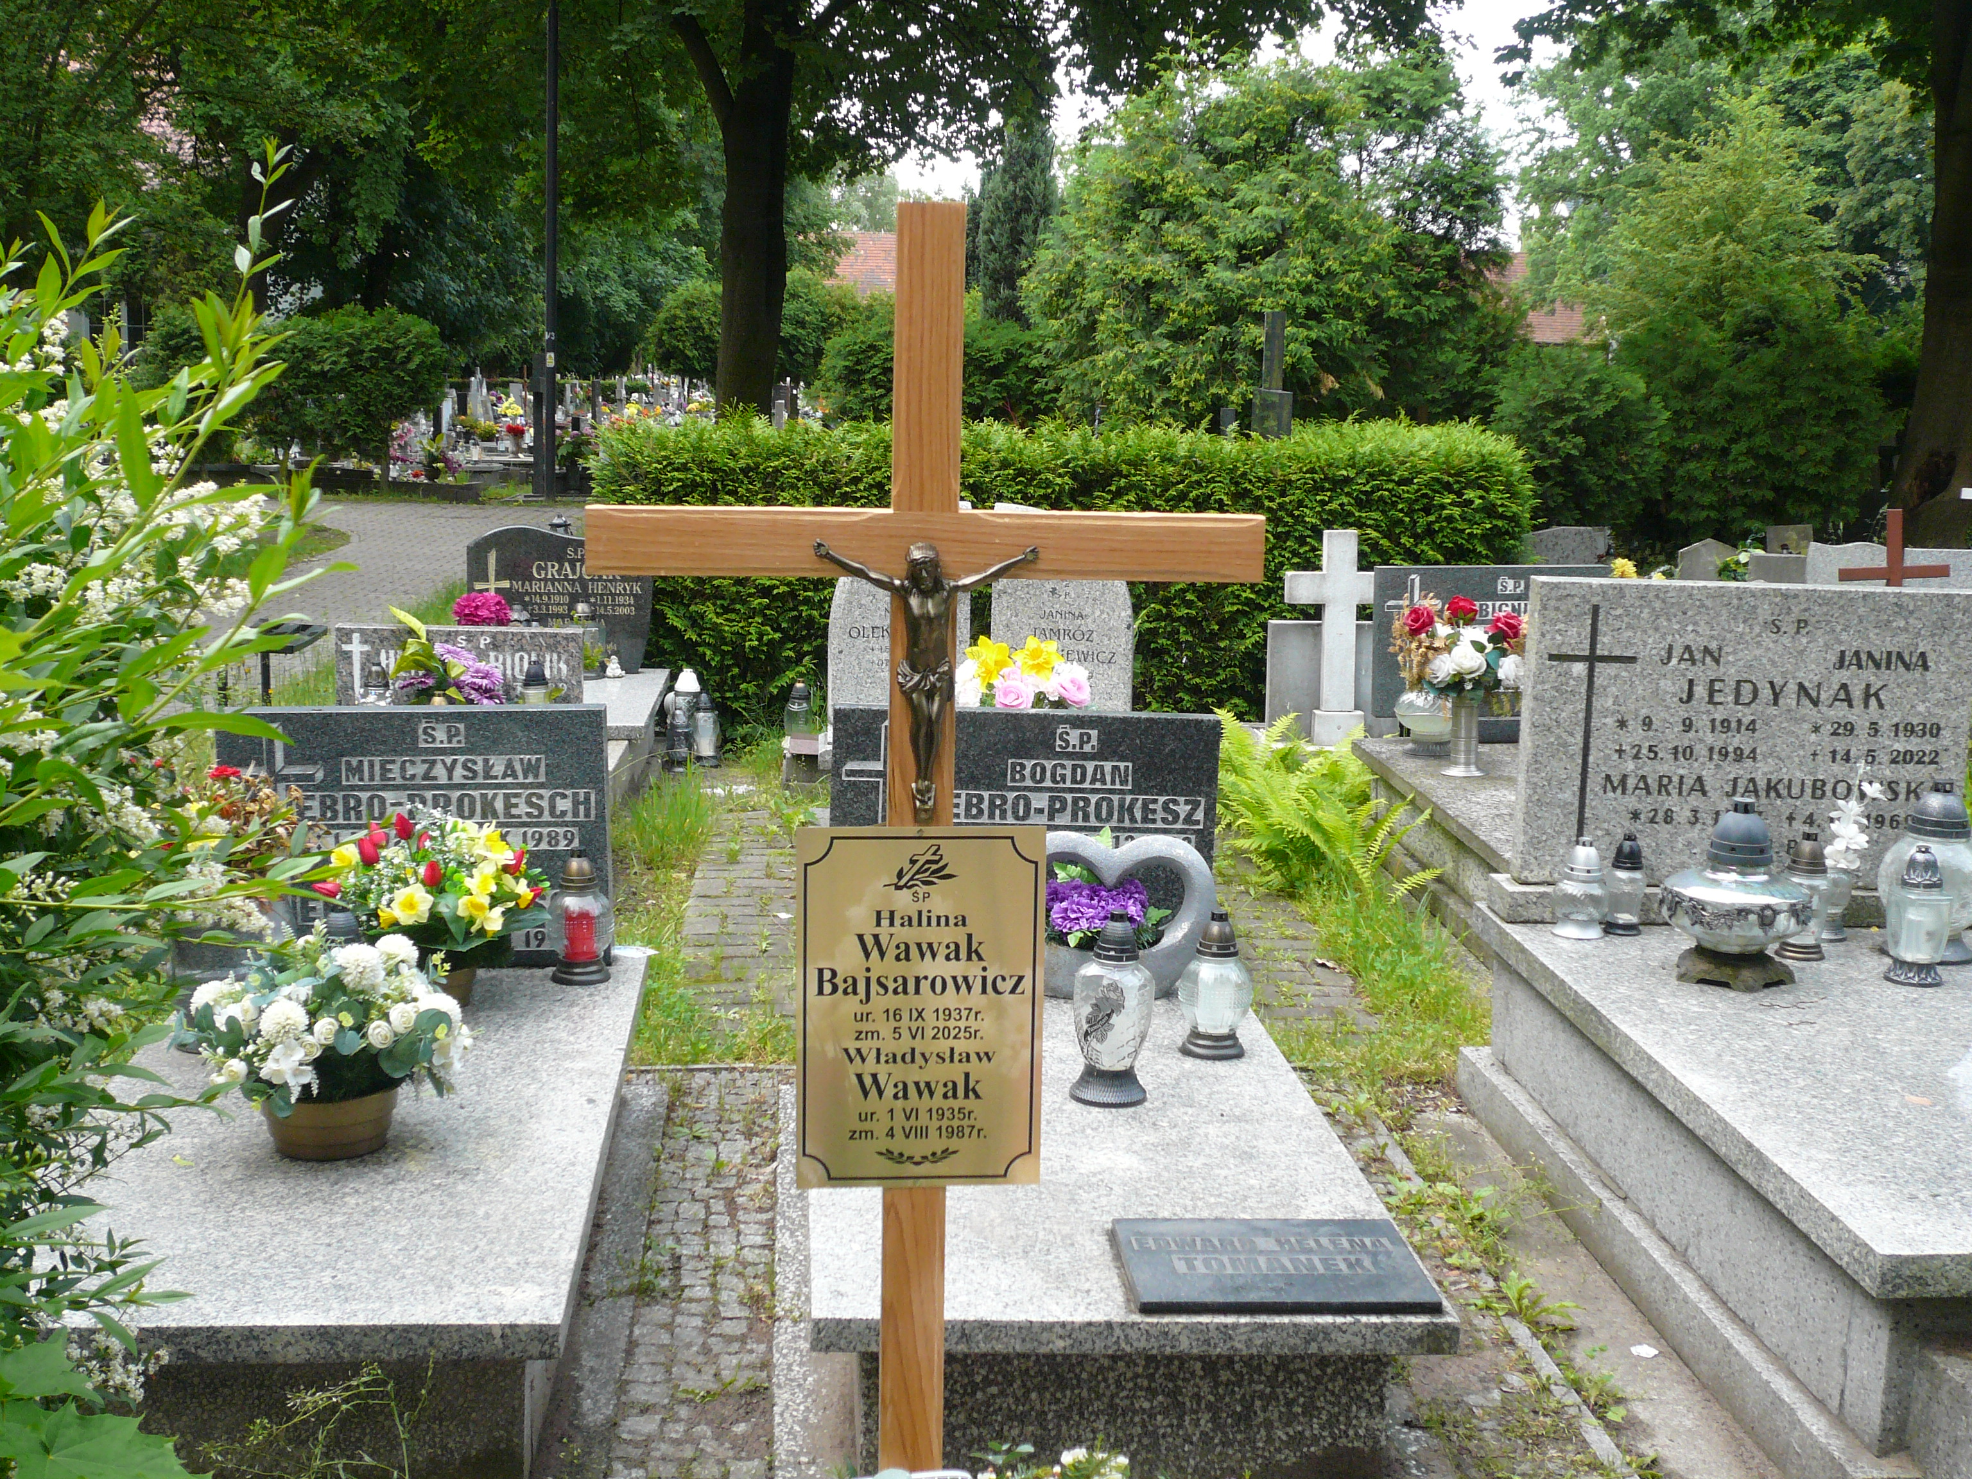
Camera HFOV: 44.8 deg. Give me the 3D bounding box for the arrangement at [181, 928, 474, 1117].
[{"bbox_3d":[-1.005,0.422,3.660,0.430,0.275,0.390,1,10,-5],"label":"arrangement"}]

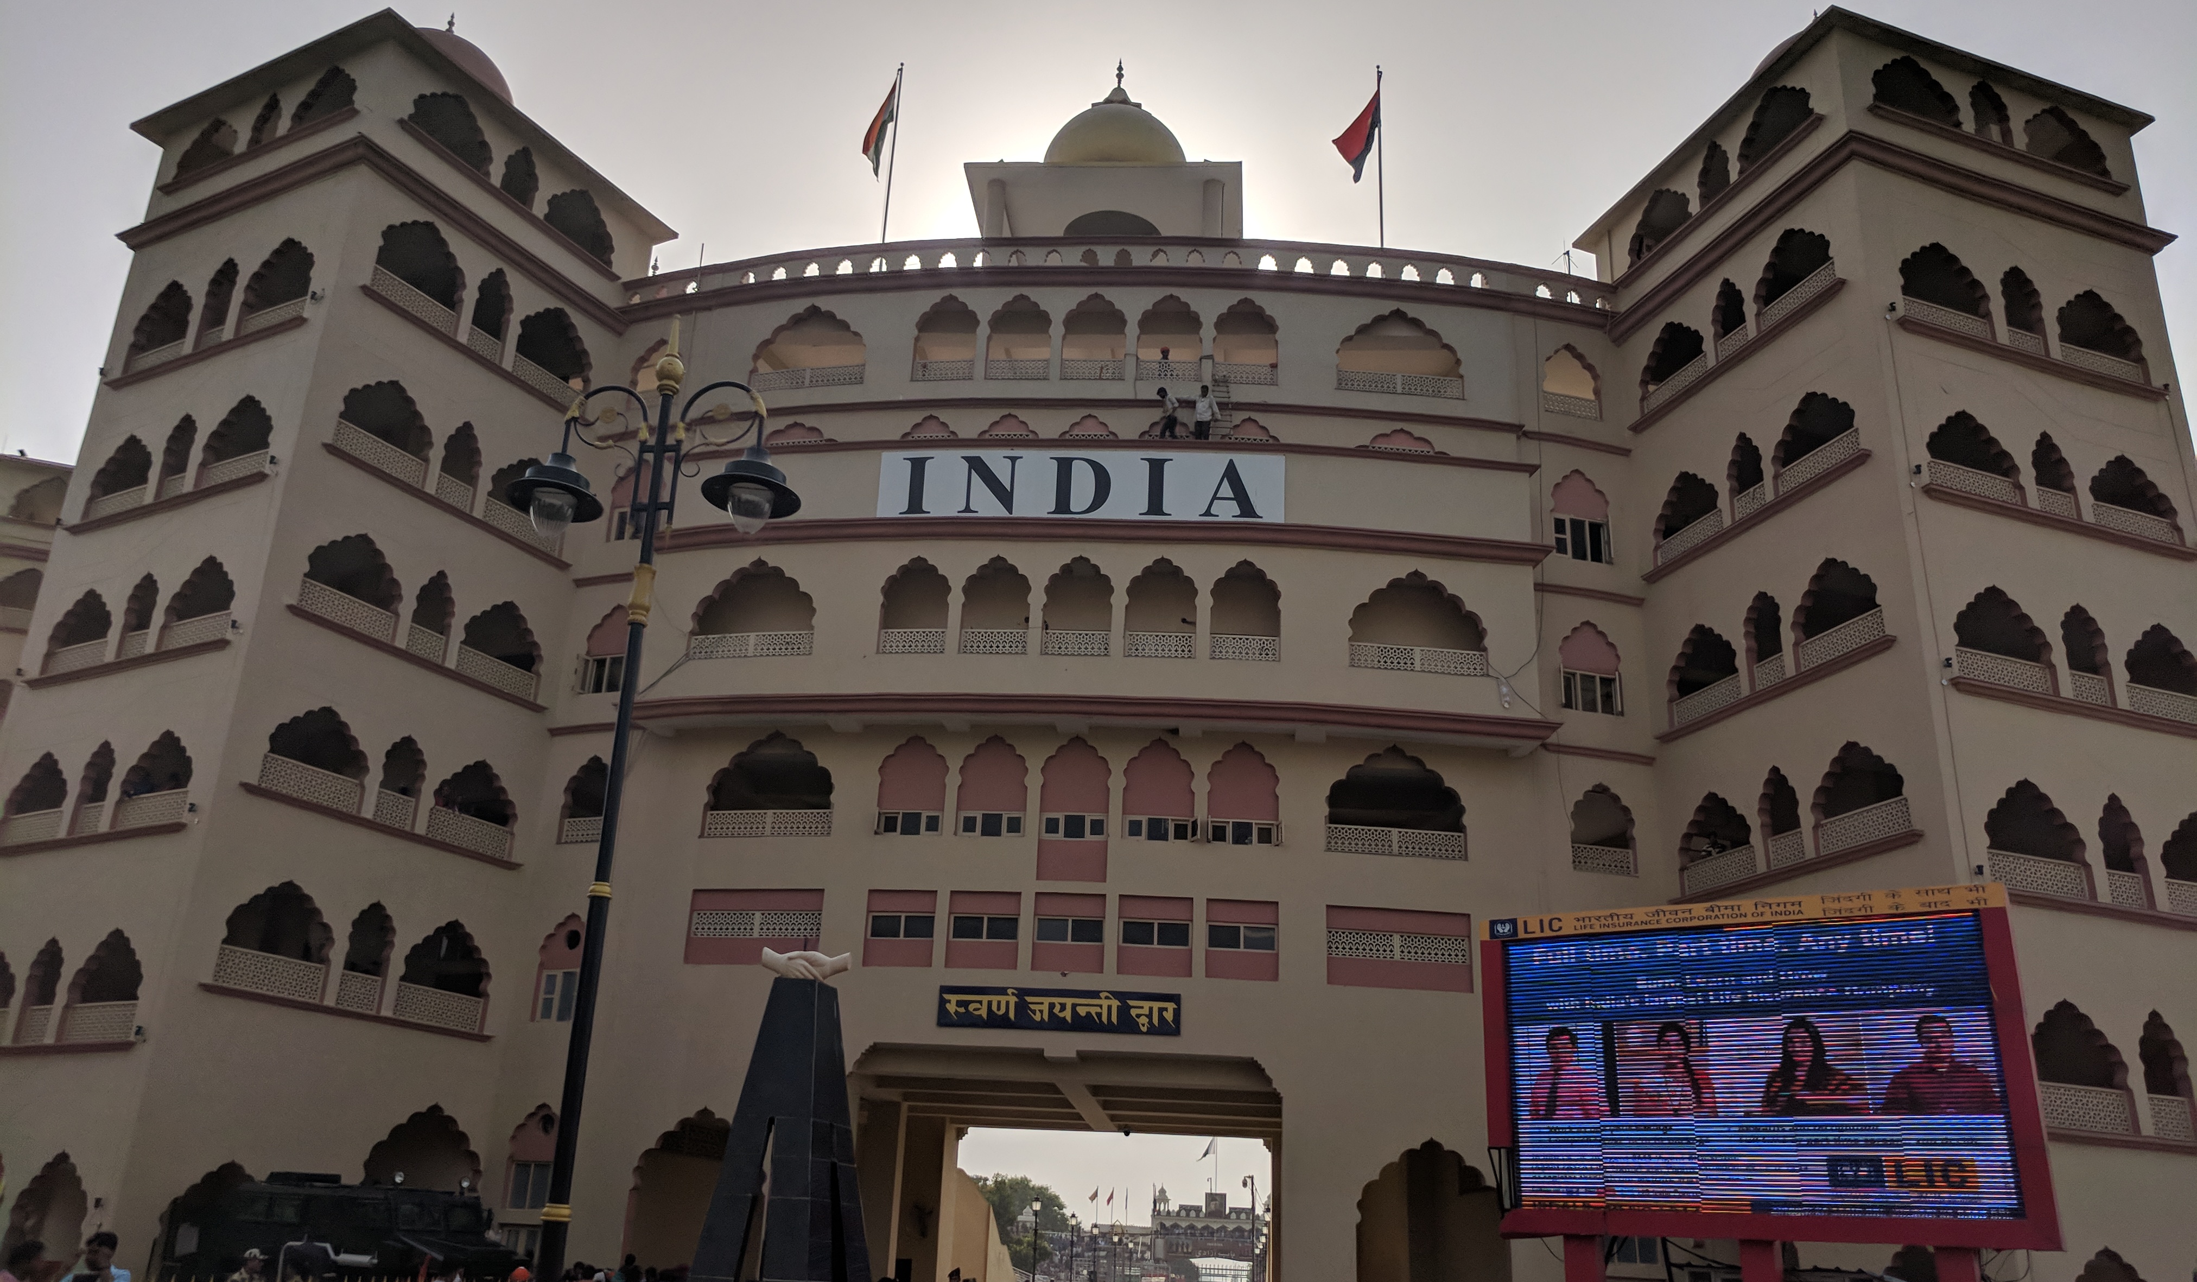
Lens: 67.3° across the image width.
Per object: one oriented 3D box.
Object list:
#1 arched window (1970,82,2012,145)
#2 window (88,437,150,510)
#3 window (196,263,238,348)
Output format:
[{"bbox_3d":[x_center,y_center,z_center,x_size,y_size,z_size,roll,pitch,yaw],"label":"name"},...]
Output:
[{"bbox_3d":[20.076,-11.905,37.417,1.109,1.680,0.350,10,-22,-18],"label":"arched window"},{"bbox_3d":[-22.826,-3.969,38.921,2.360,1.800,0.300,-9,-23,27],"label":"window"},{"bbox_3d":[-20.786,-7.981,39.327,1.140,2.410,0.300,-9,-23,27],"label":"window"}]

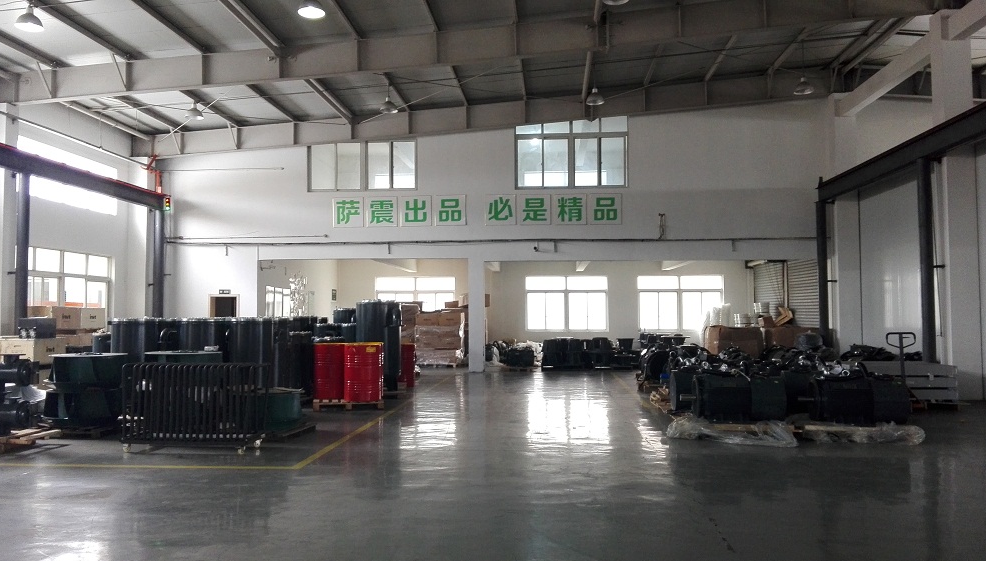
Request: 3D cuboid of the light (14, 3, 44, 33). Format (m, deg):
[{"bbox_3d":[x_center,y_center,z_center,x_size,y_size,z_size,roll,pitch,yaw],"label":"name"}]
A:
[{"bbox_3d":[-7.424,-4.243,11.478,0.420,0.410,0.420,0,-3,5],"label":"light"}]

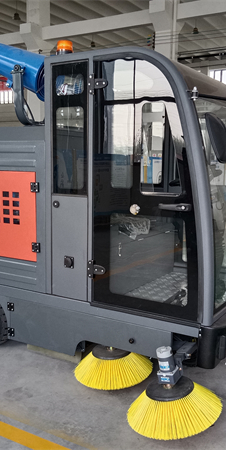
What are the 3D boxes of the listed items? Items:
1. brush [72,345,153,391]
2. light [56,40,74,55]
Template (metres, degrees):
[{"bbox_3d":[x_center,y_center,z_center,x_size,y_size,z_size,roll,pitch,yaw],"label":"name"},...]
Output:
[{"bbox_3d":[0.005,0.895,2.969,0.528,0.156,0.528,1,8,0],"label":"brush"},{"bbox_3d":[-0.309,-1.137,2.894,0.115,0.115,0.115,1,8,0],"label":"light"}]

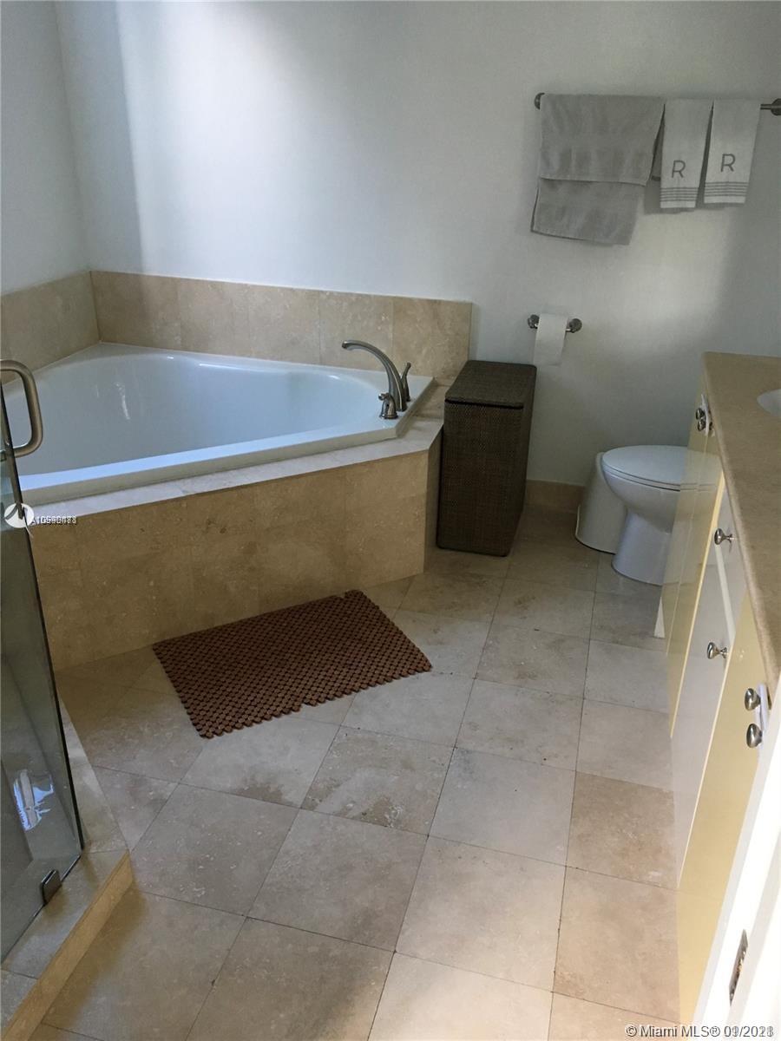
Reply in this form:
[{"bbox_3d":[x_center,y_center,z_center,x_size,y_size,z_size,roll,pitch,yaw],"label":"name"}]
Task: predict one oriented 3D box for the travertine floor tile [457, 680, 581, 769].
[{"bbox_3d":[0.351,0.542,2.325,0.305,0.013,0.305,8,27,13],"label":"travertine floor tile"}]

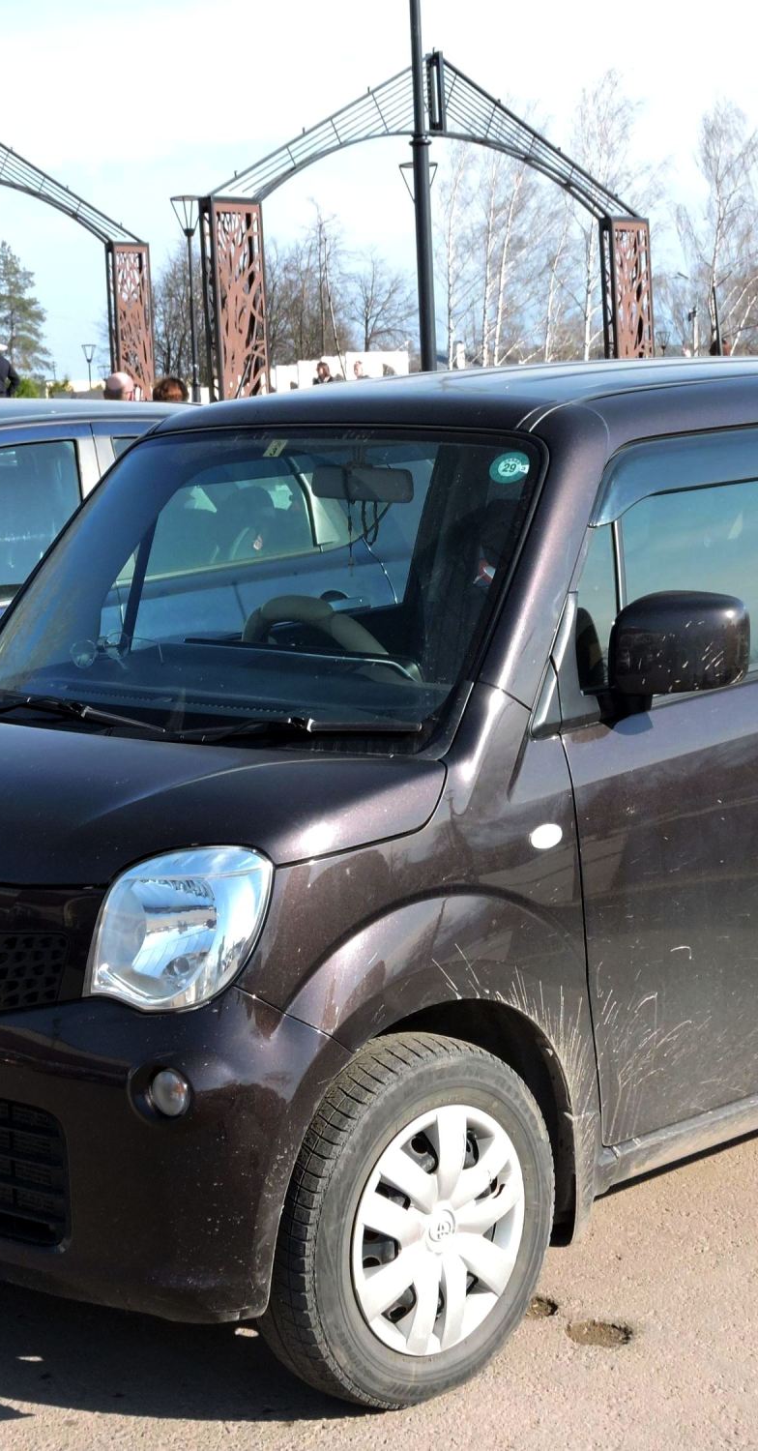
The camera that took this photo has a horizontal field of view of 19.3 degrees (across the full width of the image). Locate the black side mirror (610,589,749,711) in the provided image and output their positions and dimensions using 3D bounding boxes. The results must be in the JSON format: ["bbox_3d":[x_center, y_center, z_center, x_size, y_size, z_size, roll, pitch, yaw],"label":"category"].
[{"bbox_3d":[0.479,-0.124,3.571,0.130,0.185,0.220,-8,9,-44],"label":"black side mirror"}]

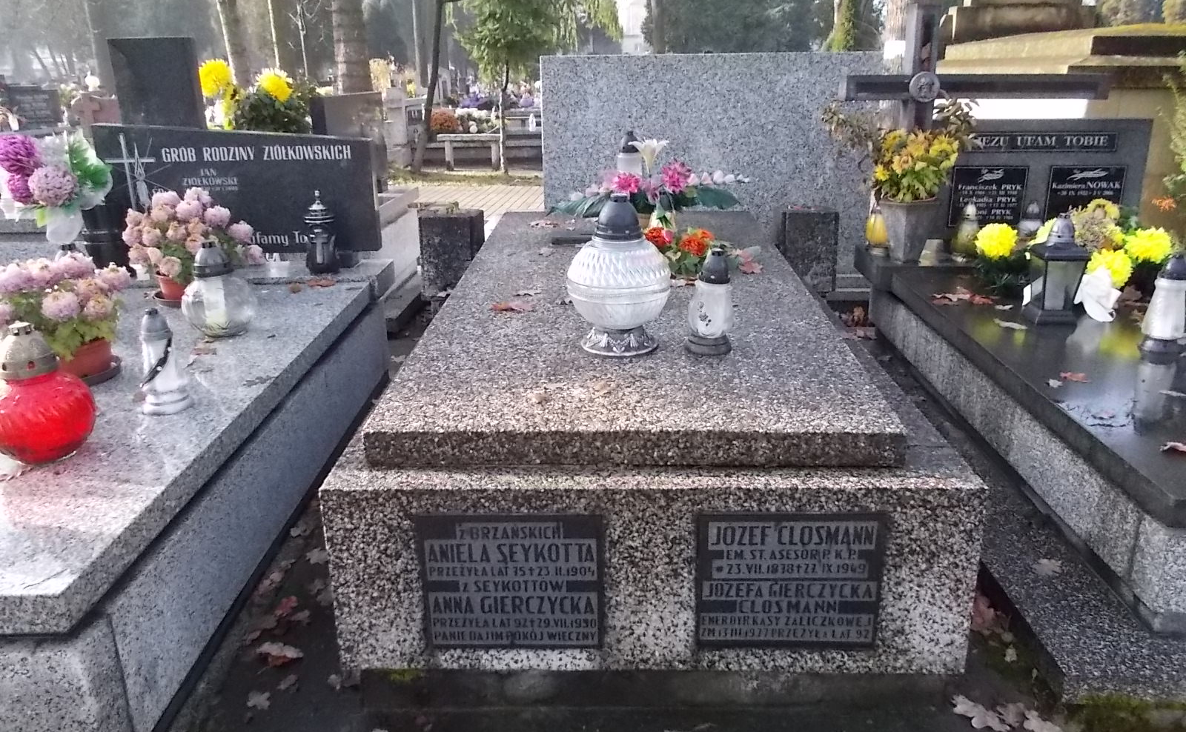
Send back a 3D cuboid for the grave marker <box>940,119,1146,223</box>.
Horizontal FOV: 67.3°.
[{"bbox_3d":[1.663,-0.697,3.381,0.790,0.465,0.085,0,19,1],"label":"grave marker"}]

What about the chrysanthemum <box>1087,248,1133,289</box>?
[{"bbox_3d":[1.468,-0.278,2.530,0.118,0.112,0.115,0,19,2],"label":"chrysanthemum"}]

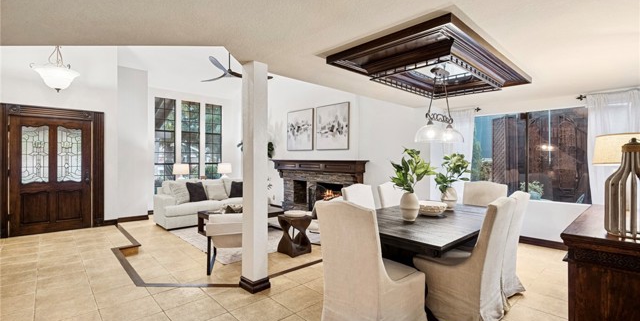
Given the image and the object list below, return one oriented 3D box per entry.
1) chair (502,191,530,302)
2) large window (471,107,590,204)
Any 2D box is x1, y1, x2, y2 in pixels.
[{"bbox_3d":[1.710,0.810,2.881,0.510,1.010,0.620,0,0,-43],"label":"chair"},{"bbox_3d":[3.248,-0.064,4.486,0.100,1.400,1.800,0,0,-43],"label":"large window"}]

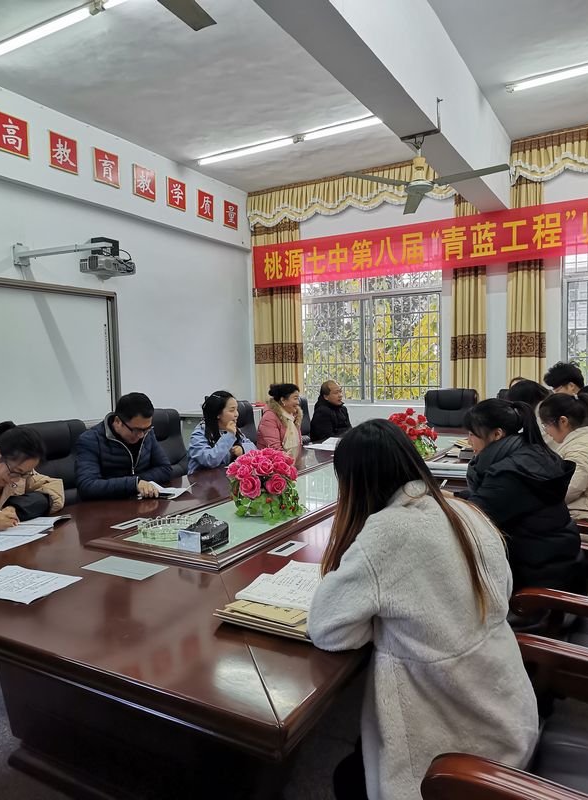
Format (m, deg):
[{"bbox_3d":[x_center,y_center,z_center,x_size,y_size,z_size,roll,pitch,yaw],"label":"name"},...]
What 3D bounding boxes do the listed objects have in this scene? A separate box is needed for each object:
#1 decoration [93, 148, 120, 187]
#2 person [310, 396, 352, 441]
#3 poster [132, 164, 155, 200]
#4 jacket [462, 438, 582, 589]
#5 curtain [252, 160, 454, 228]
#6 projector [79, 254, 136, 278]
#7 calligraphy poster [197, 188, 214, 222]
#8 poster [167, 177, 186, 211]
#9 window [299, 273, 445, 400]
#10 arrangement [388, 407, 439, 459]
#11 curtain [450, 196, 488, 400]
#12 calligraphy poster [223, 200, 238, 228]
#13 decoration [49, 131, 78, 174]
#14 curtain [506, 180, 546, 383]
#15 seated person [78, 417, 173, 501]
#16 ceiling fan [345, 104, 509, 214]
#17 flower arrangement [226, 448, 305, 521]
[{"bbox_3d":[-1.786,-2.228,5.773,0.020,0.312,0.315,0,3,30],"label":"decoration"},{"bbox_3d":[0.350,0.464,5.511,0.640,1.280,0.570,0,3,30],"label":"person"},{"bbox_3d":[-1.571,-2.294,6.361,0.020,0.305,0.310,0,3,30],"label":"poster"},{"bbox_3d":[0.943,0.434,2.522,0.520,0.640,0.500,1,4,38],"label":"jacket"},{"bbox_3d":[0.730,-2.457,7.148,3.000,0.490,0.120,0,3,30],"label":"curtain"},{"bbox_3d":[-1.406,-0.984,4.539,0.230,0.135,0.360,0,3,30],"label":"projector"},{"bbox_3d":[-1.031,-2.293,7.093,0.020,0.312,0.315,0,3,30],"label":"calligraphy poster"},{"bbox_3d":[-1.285,-2.275,6.649,0.020,0.312,0.315,0,3,30],"label":"poster"},{"bbox_3d":[0.912,-0.937,7.505,1.860,1.860,0.100,0,3,30],"label":"window"},{"bbox_3d":[0.782,0.210,3.950,0.310,0.330,0.310,0,3,30],"label":"arrangement"},{"bbox_3d":[1.919,-0.851,6.568,0.380,3.400,0.140,0,3,30],"label":"curtain"},{"bbox_3d":[-0.791,-2.366,7.716,0.020,0.305,0.310,0,3,30],"label":"calligraphy poster"},{"bbox_3d":[-2.084,-2.246,5.469,0.020,0.305,0.310,0,3,30],"label":"decoration"},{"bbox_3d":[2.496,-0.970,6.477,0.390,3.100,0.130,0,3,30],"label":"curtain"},{"bbox_3d":[-0.897,0.599,3.302,0.700,1.270,0.610,0,3,30],"label":"seated person"},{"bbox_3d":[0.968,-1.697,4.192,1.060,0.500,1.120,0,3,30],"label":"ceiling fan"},{"bbox_3d":[-0.116,0.337,2.571,0.330,0.285,0.330,-1,3,0],"label":"flower arrangement"}]

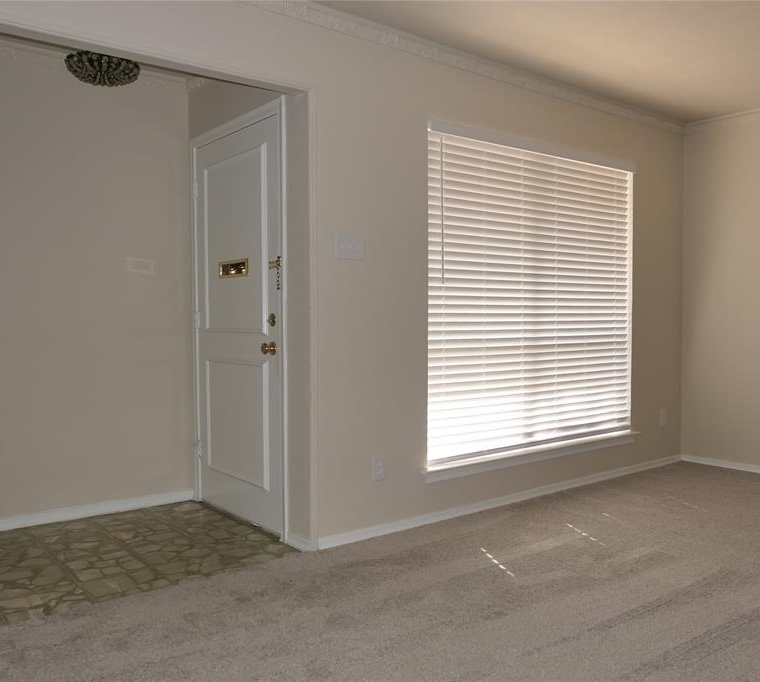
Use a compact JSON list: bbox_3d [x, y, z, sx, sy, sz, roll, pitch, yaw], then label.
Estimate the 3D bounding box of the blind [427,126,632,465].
[{"bbox_3d":[0.913,-0.231,3.957,1.755,1.715,0.060,-2,3,-37],"label":"blind"}]

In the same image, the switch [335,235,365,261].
[{"bbox_3d":[-0.131,-0.429,3.104,0.166,0.114,0.020,-2,3,-37],"label":"switch"}]

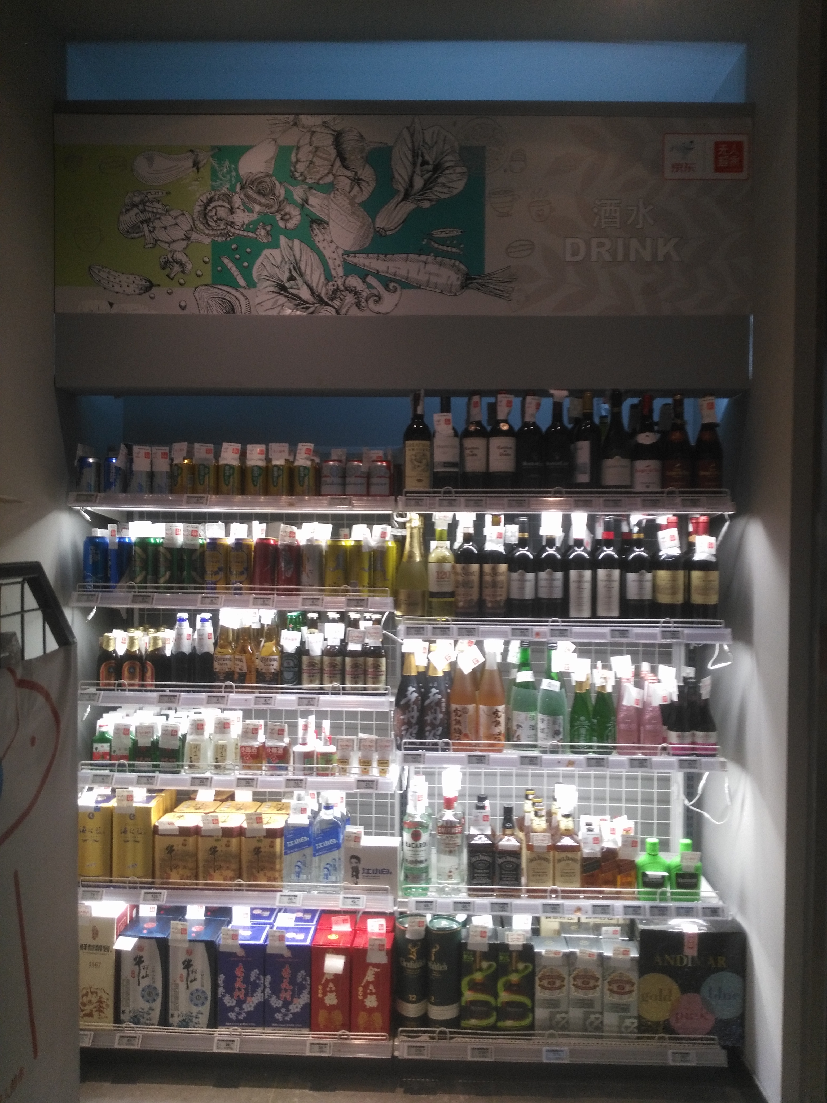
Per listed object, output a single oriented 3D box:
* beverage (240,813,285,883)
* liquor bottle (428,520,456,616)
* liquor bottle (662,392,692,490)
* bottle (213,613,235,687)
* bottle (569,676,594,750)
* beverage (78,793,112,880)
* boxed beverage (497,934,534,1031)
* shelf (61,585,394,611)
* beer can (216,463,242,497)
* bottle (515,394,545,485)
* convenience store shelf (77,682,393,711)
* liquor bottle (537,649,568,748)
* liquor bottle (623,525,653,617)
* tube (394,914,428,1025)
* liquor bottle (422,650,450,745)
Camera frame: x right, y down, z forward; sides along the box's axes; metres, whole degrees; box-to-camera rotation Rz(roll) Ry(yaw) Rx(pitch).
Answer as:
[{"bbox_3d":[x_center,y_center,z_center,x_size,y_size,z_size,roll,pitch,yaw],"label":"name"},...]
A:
[{"bbox_3d":[-0.428,0.880,2.615,0.124,0.178,0.120,0,2,3],"label":"beverage"},{"bbox_3d":[0.080,0.062,2.508,0.076,0.300,0.076,1,1,2],"label":"liquor bottle"},{"bbox_3d":[0.746,-0.293,2.515,0.083,0.297,0.083,1,1,1],"label":"liquor bottle"},{"bbox_3d":[-0.537,0.282,2.527,0.061,0.241,0.061,0,2,1],"label":"bottle"},{"bbox_3d":[0.477,0.462,2.540,0.066,0.220,0.066,1,1,1],"label":"bottle"},{"bbox_3d":[-0.909,0.836,2.585,0.111,0.233,0.110,1,1,1],"label":"beverage"},{"bbox_3d":[0.283,1.214,2.521,0.103,0.260,0.103,1,1,2],"label":"boxed beverage"},{"bbox_3d":[-0.498,0.122,2.659,0.905,0.061,0.390,1,2,2],"label":"shelf"},{"bbox_3d":[-0.523,-0.202,2.542,0.066,0.117,0.066,0,2,0],"label":"beer can"},{"bbox_3d":[0.324,-0.295,2.473,0.075,0.296,0.075,1,1,2],"label":"bottle"},{"bbox_3d":[-0.502,0.397,2.658,0.900,0.065,0.360,1,1,2],"label":"convenience store shelf"},{"bbox_3d":[0.397,0.414,2.543,0.081,0.310,0.081,0,2,3],"label":"liquor bottle"},{"bbox_3d":[0.633,0.054,2.519,0.076,0.297,0.076,1,2,2],"label":"liquor bottle"},{"bbox_3d":[-0.006,1.191,2.494,0.086,0.296,0.086,1,2,2],"label":"tube"},{"bbox_3d":[0.064,0.416,2.515,0.077,0.295,0.077,1,1,2],"label":"liquor bottle"}]

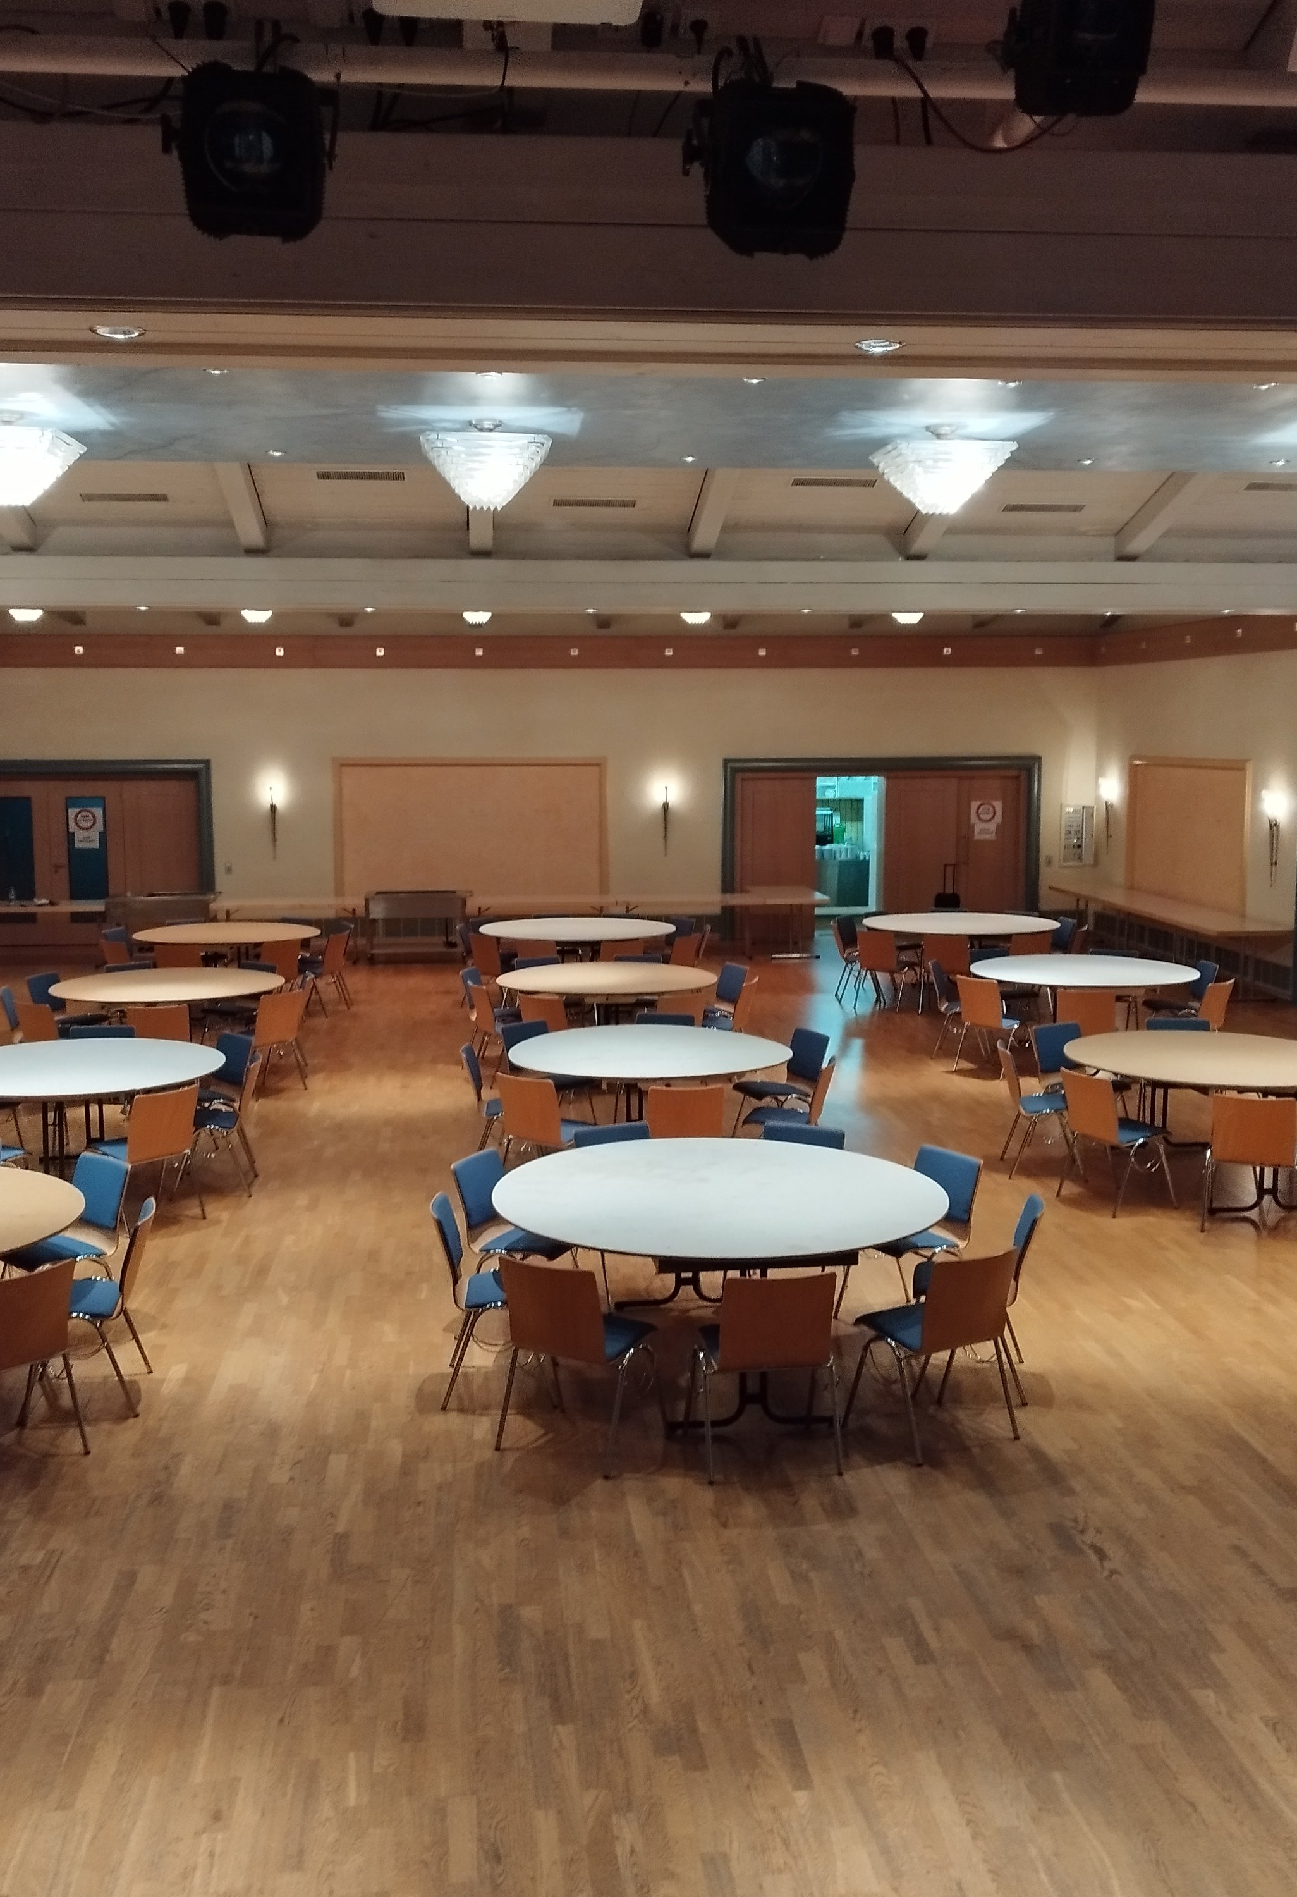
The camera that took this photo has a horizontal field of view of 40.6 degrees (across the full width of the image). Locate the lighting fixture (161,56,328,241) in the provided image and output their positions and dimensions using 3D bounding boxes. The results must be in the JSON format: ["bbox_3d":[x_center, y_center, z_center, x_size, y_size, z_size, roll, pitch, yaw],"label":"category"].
[{"bbox_3d":[-0.762,-1.523,3.350,0.305,0.320,0.350,-2,22,-12],"label":"lighting fixture"}]

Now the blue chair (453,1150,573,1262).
[{"bbox_3d":[-0.570,1.375,8.120,0.530,0.800,0.520,3,8,25],"label":"blue chair"}]

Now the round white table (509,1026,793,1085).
[{"bbox_3d":[0.019,1.013,11.078,1.800,0.764,1.800,0,7,0],"label":"round white table"}]

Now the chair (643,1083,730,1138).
[{"bbox_3d":[0.203,1.128,10.032,0.520,0.800,0.530,-1,7,-3],"label":"chair"}]

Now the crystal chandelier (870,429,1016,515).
[{"bbox_3d":[1.071,-1.734,6.389,0.435,0.300,0.435,-1,7,-5],"label":"crystal chandelier"}]

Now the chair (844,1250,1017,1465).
[{"bbox_3d":[1.125,1.529,6.884,0.515,0.795,0.525,-5,9,-31],"label":"chair"}]

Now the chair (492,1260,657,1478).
[{"bbox_3d":[-0.237,1.526,6.736,0.515,0.785,0.520,4,8,31],"label":"chair"}]

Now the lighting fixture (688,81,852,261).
[{"bbox_3d":[0.173,-1.141,2.580,0.225,0.250,0.310,-1,16,-3],"label":"lighting fixture"}]

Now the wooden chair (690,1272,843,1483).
[{"bbox_3d":[0.449,1.545,6.623,0.505,0.785,0.525,-1,7,-7],"label":"wooden chair"}]

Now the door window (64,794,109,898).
[{"bbox_3d":[-7.076,-1.121,22.159,0.481,1.565,0.060,-1,7,-6],"label":"door window"}]

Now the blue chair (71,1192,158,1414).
[{"bbox_3d":[-2.306,1.480,7.259,0.525,0.785,0.505,-1,7,-9],"label":"blue chair"}]

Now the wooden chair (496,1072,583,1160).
[{"bbox_3d":[-0.552,1.105,10.248,0.523,0.789,0.533,5,9,37],"label":"wooden chair"}]

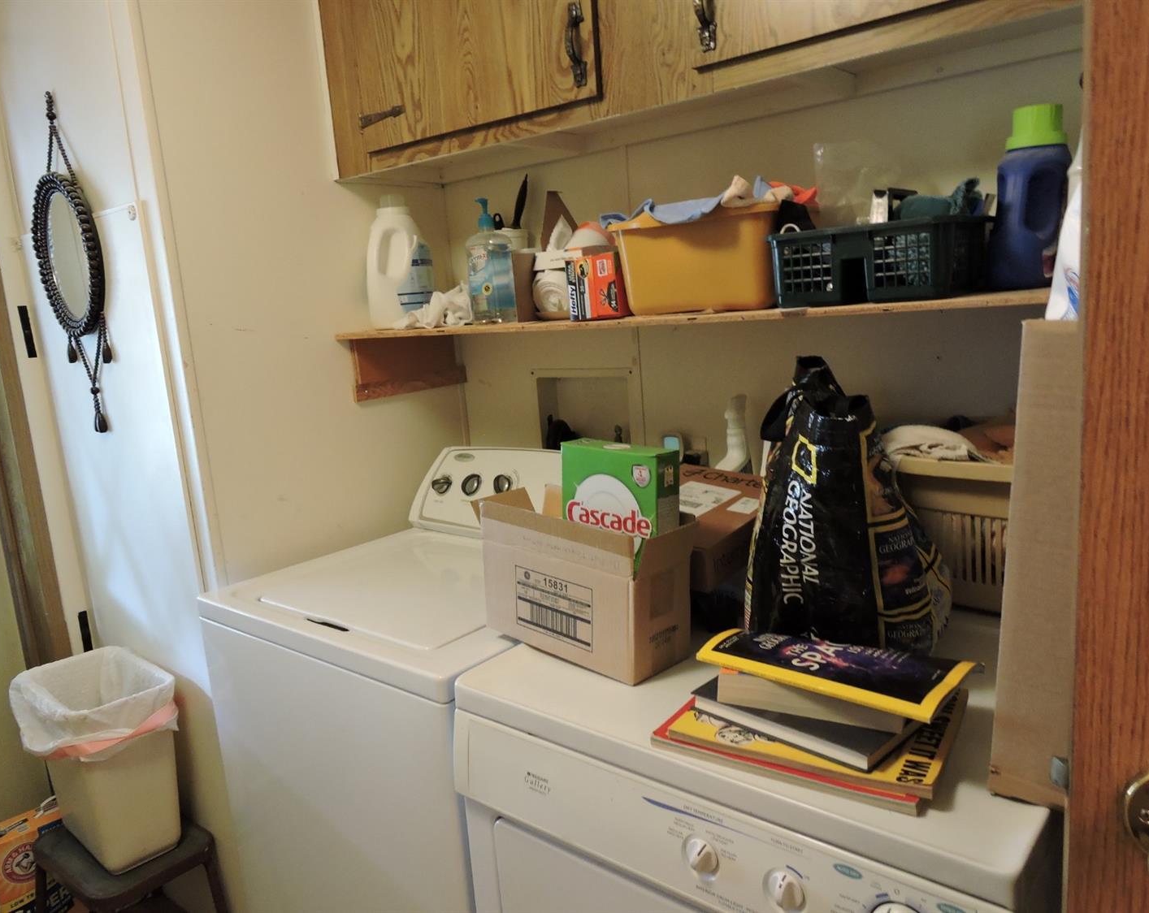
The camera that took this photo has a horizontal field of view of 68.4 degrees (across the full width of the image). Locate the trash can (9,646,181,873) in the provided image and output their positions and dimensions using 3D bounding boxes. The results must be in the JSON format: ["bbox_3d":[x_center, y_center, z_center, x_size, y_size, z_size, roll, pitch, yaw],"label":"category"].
[{"bbox_3d":[-0.919,0.592,1.663,0.285,0.330,0.195,4,13,39],"label":"trash can"}]

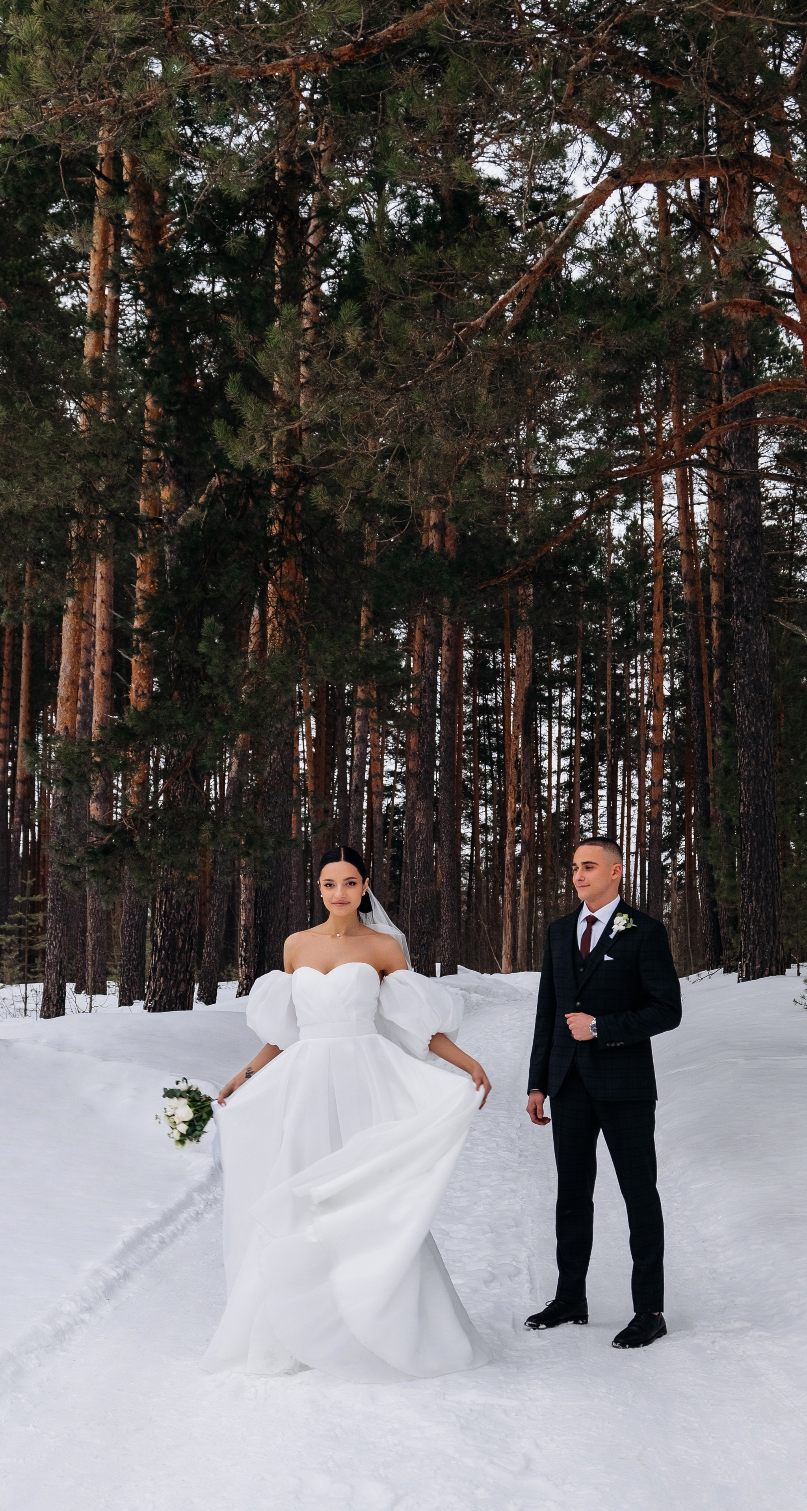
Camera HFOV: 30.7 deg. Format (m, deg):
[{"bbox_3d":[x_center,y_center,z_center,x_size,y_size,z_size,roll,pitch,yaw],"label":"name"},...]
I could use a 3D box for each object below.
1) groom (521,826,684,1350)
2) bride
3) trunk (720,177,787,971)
[{"bbox_3d":[0.729,1.204,5.388,0.570,1.818,0.440,-5,-9,36],"label":"groom"},{"bbox_3d":[-0.194,1.160,4.970,0.920,1.704,0.740,-1,-8,8],"label":"bride"},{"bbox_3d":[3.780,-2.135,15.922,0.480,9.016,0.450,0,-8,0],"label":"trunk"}]

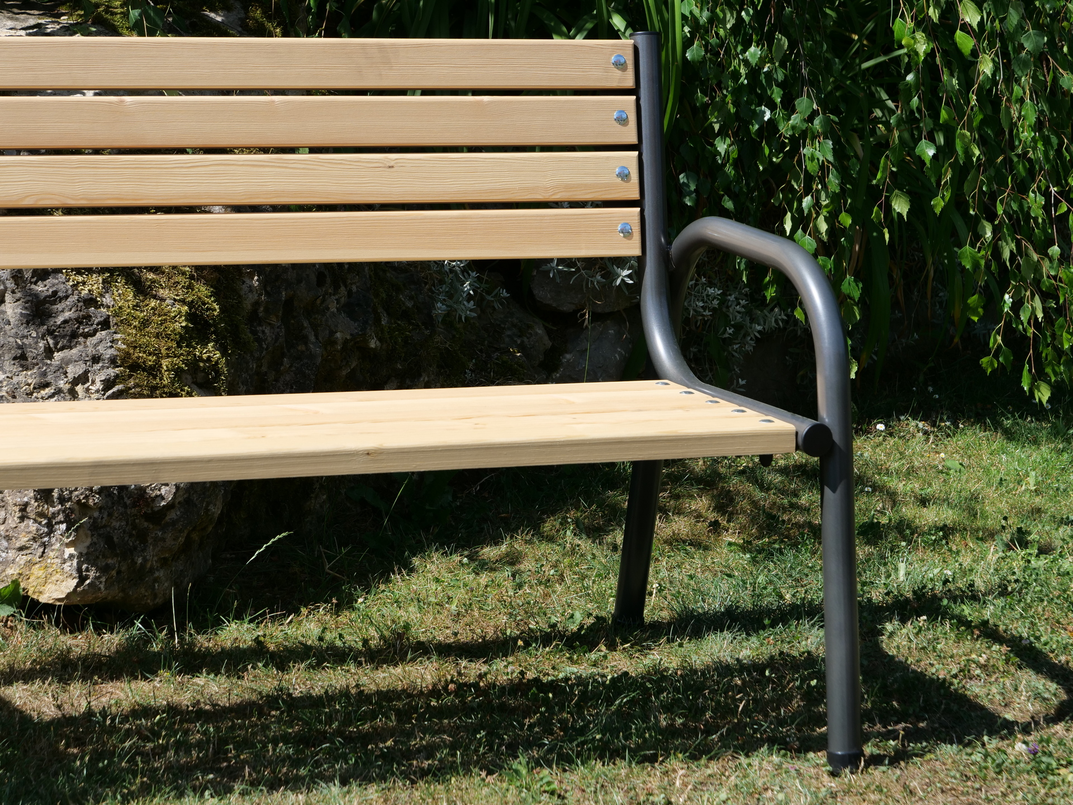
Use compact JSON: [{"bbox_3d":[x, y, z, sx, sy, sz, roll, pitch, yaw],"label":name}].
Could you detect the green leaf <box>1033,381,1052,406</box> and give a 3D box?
[{"bbox_3d":[0.937,-0.015,6.200,0.035,0.046,0.015,5,12,9],"label":"green leaf"}]

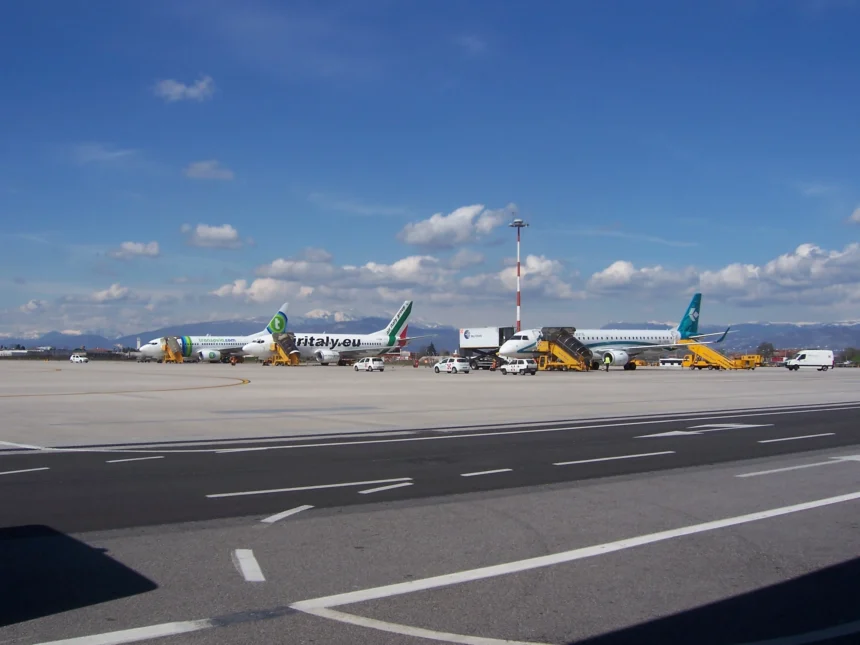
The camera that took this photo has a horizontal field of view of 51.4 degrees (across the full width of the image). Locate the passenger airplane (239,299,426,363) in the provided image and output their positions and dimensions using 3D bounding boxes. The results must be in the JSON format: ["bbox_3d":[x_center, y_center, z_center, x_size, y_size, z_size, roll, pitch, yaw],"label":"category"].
[{"bbox_3d":[-15.966,1.537,148.936,33.400,11.130,28.880,2,-3,-39],"label":"passenger airplane"}]

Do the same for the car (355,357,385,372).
[{"bbox_3d":[-6.310,4.374,93.600,1.660,1.480,3.860,2,-3,-38],"label":"car"}]

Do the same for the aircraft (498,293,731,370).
[{"bbox_3d":[23.207,0.751,113.764,38.650,10.550,28.720,2,-3,-38],"label":"aircraft"}]

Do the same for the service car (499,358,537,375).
[{"bbox_3d":[7.965,4.031,81.600,1.560,1.440,3.650,2,-3,-39],"label":"service car"}]

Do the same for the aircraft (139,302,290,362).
[{"bbox_3d":[-41.722,1.799,179.203,33.630,12.550,35.000,2,-3,-39],"label":"aircraft"}]

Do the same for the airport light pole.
[{"bbox_3d":[15.687,-5.334,158.000,3.300,25.900,3.300,0,-2,0],"label":"airport light pole"}]

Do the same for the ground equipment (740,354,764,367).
[{"bbox_3d":[56.302,6.698,156.000,2.000,2.150,3.700,2,-3,-39],"label":"ground equipment"}]

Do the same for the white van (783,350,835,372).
[{"bbox_3d":[46.886,4.710,110.500,5.900,2.660,2.000,0,-2,1],"label":"white van"}]

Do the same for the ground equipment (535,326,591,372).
[{"bbox_3d":[15.325,3.016,101.181,2.300,5.000,7.000,2,-3,-38],"label":"ground equipment"}]

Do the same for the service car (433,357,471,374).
[{"bbox_3d":[2.060,4.124,85.700,1.690,1.490,4.030,2,-3,-38],"label":"service car"}]

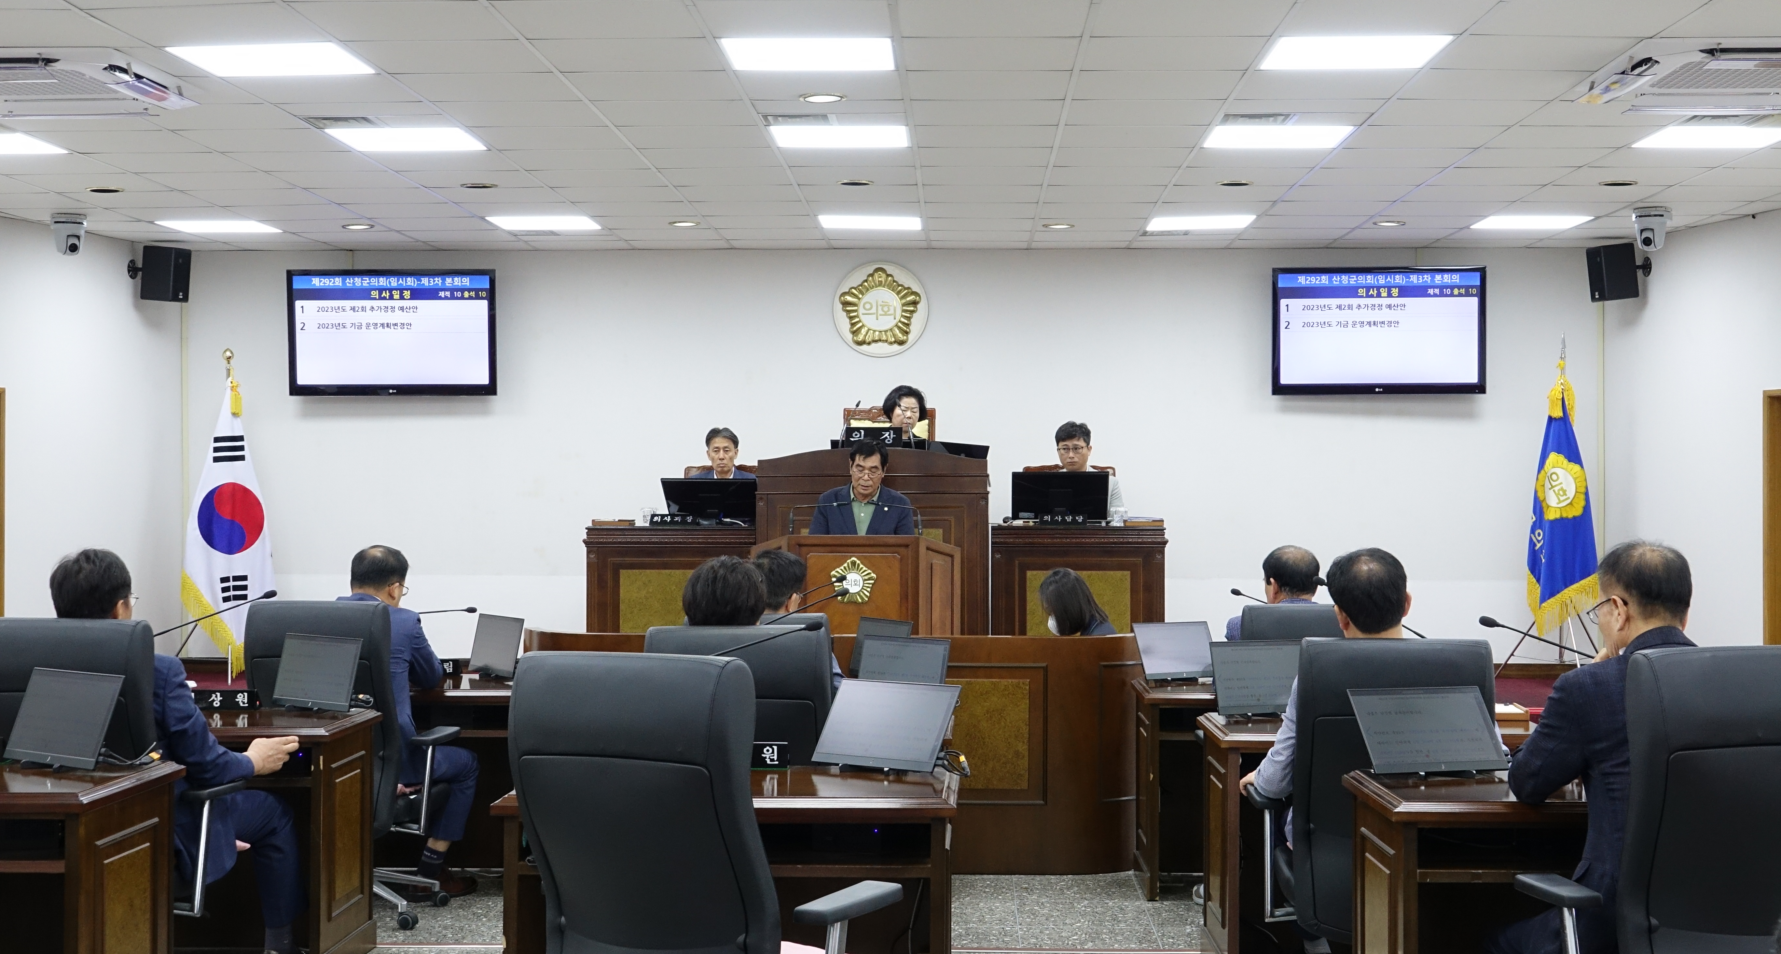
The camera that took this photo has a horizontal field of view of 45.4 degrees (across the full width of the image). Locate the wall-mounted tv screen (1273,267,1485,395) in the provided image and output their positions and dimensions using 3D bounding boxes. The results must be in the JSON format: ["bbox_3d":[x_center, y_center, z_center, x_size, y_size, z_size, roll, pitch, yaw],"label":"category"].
[{"bbox_3d":[3.031,-0.907,13.200,1.310,0.785,0.080,0,0,2],"label":"wall-mounted tv screen"}]

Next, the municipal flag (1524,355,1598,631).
[{"bbox_3d":[3.987,0.107,12.618,0.440,1.680,0.280,0,0,8],"label":"municipal flag"}]

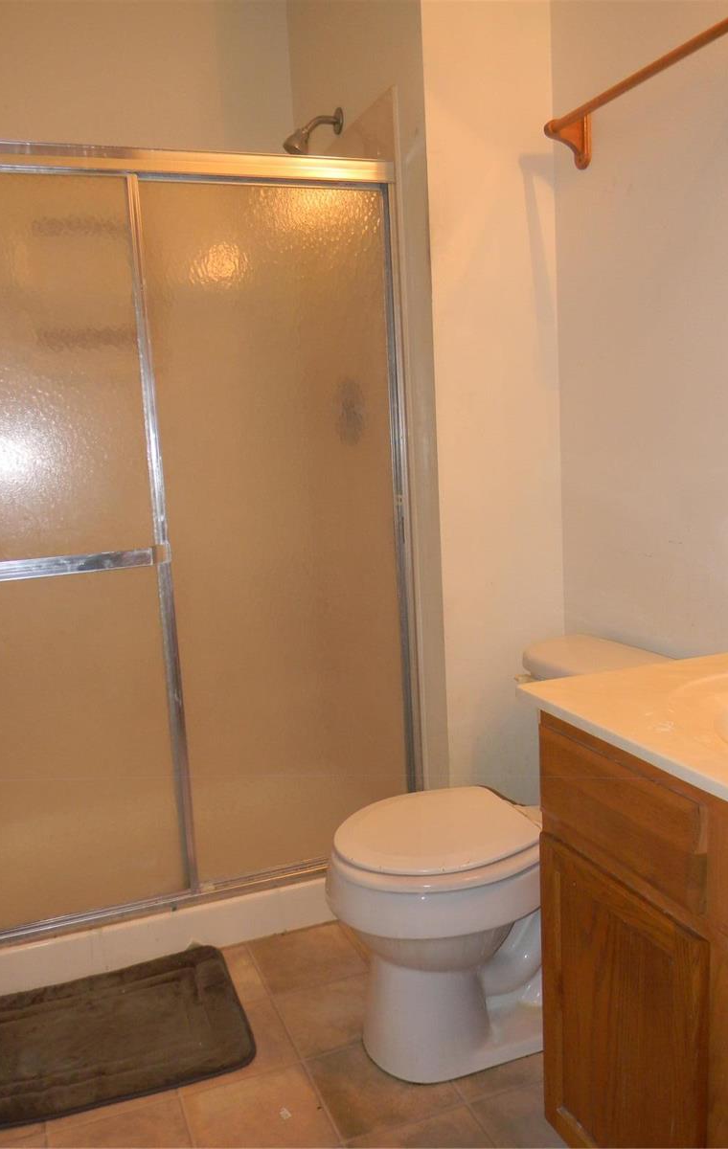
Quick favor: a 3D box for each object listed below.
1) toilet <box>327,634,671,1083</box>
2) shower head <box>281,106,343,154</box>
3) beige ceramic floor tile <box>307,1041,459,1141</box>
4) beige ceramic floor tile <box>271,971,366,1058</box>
[{"bbox_3d":[0.299,0.567,1.924,0.735,0.733,0.475,-6,8,-20],"label":"toilet"},{"bbox_3d":[-0.146,-1.221,2.561,0.163,0.133,0.067,-6,8,-20],"label":"shower head"},{"bbox_3d":[0.033,0.975,1.777,0.238,0.010,0.238,-6,8,-20],"label":"beige ceramic floor tile"},{"bbox_3d":[-0.050,0.948,2.002,0.238,0.010,0.238,-6,8,-20],"label":"beige ceramic floor tile"}]

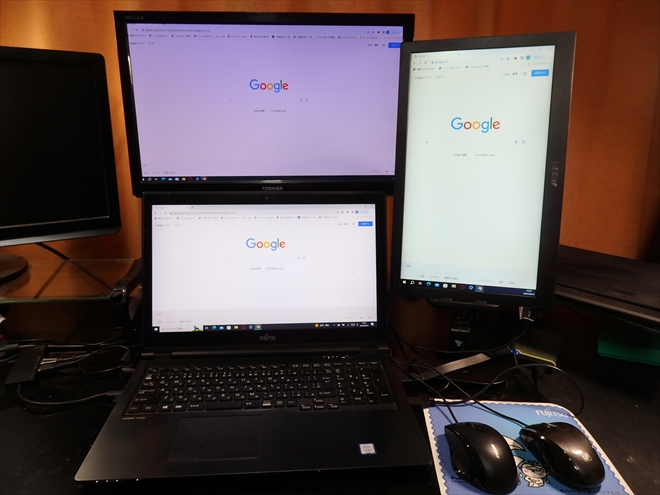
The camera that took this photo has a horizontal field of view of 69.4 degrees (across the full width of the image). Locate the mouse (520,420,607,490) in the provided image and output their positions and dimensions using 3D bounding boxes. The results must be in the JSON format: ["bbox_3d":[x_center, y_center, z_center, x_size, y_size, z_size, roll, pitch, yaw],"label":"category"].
[{"bbox_3d":[0.277,0.233,0.563,0.061,0.038,0.102,-3,18,-12],"label":"mouse"}]

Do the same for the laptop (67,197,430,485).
[{"bbox_3d":[-0.088,0.084,0.630,0.378,0.260,0.329,-1,17,-5],"label":"laptop"}]

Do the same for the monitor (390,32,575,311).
[{"bbox_3d":[0.210,-0.105,0.690,0.235,0.372,0.012,4,6,17],"label":"monitor"}]

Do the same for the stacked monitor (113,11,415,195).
[{"bbox_3d":[-0.110,-0.258,0.886,0.515,0.316,0.050,-1,15,-3],"label":"stacked monitor"}]

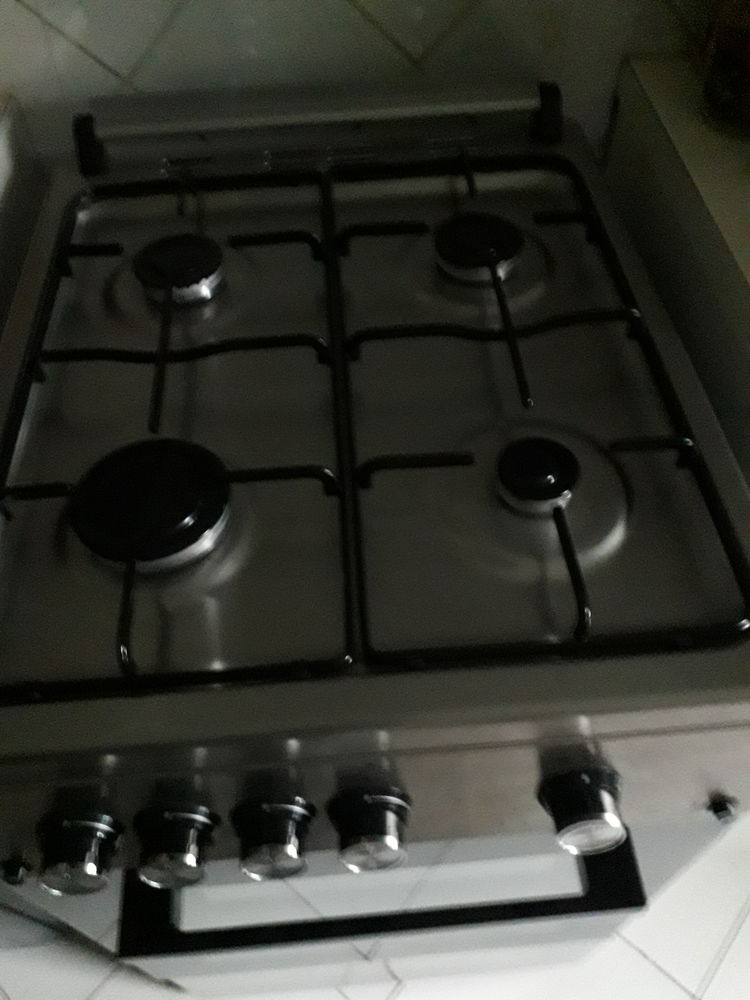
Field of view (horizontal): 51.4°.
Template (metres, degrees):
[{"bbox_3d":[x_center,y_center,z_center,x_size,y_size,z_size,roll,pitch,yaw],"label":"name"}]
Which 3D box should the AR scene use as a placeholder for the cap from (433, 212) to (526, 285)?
[{"bbox_3d":[0.083,-0.201,0.624,0.070,0.018,0.070,-1,53,1],"label":"cap"}]

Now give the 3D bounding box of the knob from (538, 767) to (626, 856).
[{"bbox_3d":[0.119,0.177,0.445,0.047,0.047,0.031,-4,42,-2],"label":"knob"}]

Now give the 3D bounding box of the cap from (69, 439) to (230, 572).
[{"bbox_3d":[-0.135,0.002,0.478,0.095,0.019,0.095,-1,53,1],"label":"cap"}]

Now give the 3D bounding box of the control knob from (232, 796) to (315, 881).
[{"bbox_3d":[-0.058,0.193,0.444,0.047,0.047,0.031,-4,42,-2],"label":"control knob"}]

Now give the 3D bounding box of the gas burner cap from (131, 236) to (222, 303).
[{"bbox_3d":[-0.153,-0.182,0.616,0.068,0.018,0.068,-4,53,-2],"label":"gas burner cap"}]

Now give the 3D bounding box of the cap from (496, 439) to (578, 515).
[{"bbox_3d":[0.101,-0.015,0.484,0.049,0.018,0.049,-1,53,1],"label":"cap"}]

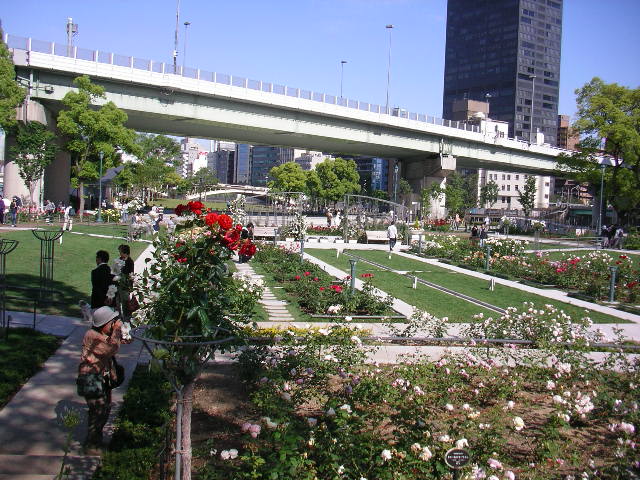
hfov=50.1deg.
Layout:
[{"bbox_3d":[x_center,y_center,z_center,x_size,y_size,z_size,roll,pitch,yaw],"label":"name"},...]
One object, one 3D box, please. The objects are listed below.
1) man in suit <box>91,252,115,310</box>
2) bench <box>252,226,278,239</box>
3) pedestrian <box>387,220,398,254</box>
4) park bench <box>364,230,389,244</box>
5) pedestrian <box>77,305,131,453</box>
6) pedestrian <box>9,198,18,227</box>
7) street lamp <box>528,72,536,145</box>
[{"bbox_3d":[-3.987,1.045,12.544,0.500,1.710,0.320,1,3,-23],"label":"man in suit"},{"bbox_3d":[-3.567,-0.423,45.022,1.650,0.840,0.600,2,3,-7],"label":"bench"},{"bbox_3d":[4.103,-0.224,39.044,0.500,1.700,0.360,2,3,-6],"label":"pedestrian"},{"bbox_3d":[3.767,-0.140,45.022,1.650,0.840,0.600,2,3,-7],"label":"park bench"},{"bbox_3d":[-2.400,1.544,7.600,0.580,1.600,0.520,1,4,-21],"label":"pedestrian"},{"bbox_3d":[-19.234,-1.728,43.000,0.500,1.660,0.420,5,4,39],"label":"pedestrian"},{"bbox_3d":[32.741,-20.349,106.267,0.400,10.300,1.200,-1,4,-43],"label":"street lamp"}]

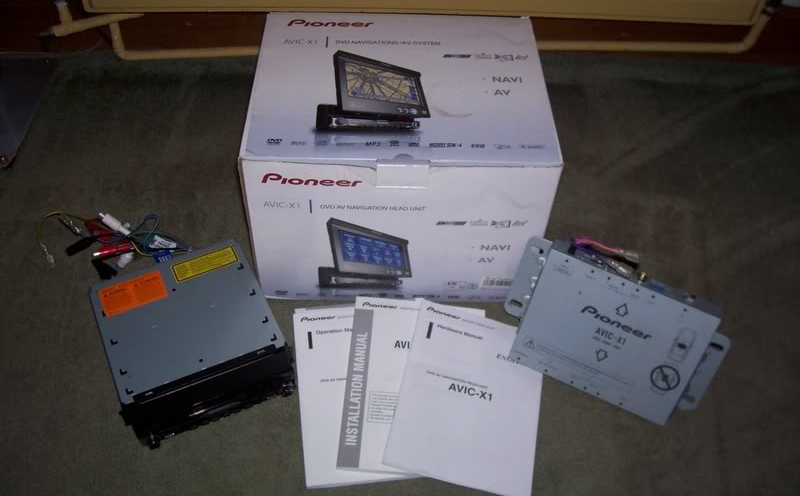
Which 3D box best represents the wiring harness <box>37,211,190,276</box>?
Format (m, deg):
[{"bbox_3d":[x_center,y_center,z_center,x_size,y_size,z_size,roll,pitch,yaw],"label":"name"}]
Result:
[{"bbox_3d":[-0.359,-0.007,0.987,0.198,0.035,0.100,2,48,0],"label":"wiring harness"}]

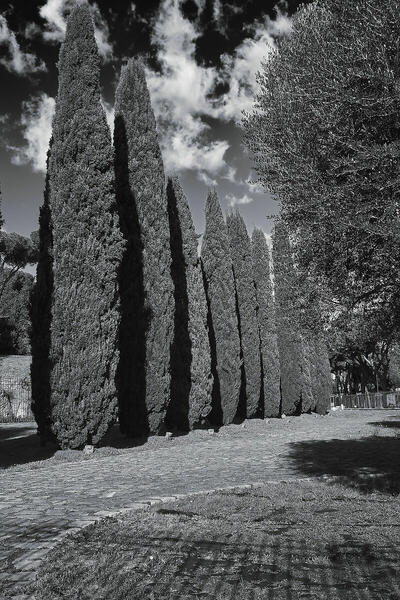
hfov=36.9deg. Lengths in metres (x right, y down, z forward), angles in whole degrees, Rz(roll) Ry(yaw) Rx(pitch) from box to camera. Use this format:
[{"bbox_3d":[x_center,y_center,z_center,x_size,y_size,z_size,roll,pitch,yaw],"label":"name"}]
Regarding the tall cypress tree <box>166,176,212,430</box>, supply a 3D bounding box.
[{"bbox_3d":[-0.538,-0.050,28.085,2.130,11.960,2.130,-1,-9,0],"label":"tall cypress tree"}]

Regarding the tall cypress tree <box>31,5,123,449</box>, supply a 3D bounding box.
[{"bbox_3d":[-3.769,-2.703,18.546,2.720,14.030,2.720,-1,-9,0],"label":"tall cypress tree"}]

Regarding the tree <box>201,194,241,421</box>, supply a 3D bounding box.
[{"bbox_3d":[1.055,0.202,33.012,2.170,12.950,2.170,-1,-9,0],"label":"tree"}]

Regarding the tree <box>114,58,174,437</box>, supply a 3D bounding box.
[{"bbox_3d":[-2.191,-2.441,23.477,2.290,15.090,2.290,-1,-9,0],"label":"tree"}]

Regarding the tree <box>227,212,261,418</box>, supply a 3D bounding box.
[{"bbox_3d":[2.656,0.793,37.870,2.120,13.060,2.120,-4,-9,18],"label":"tree"}]

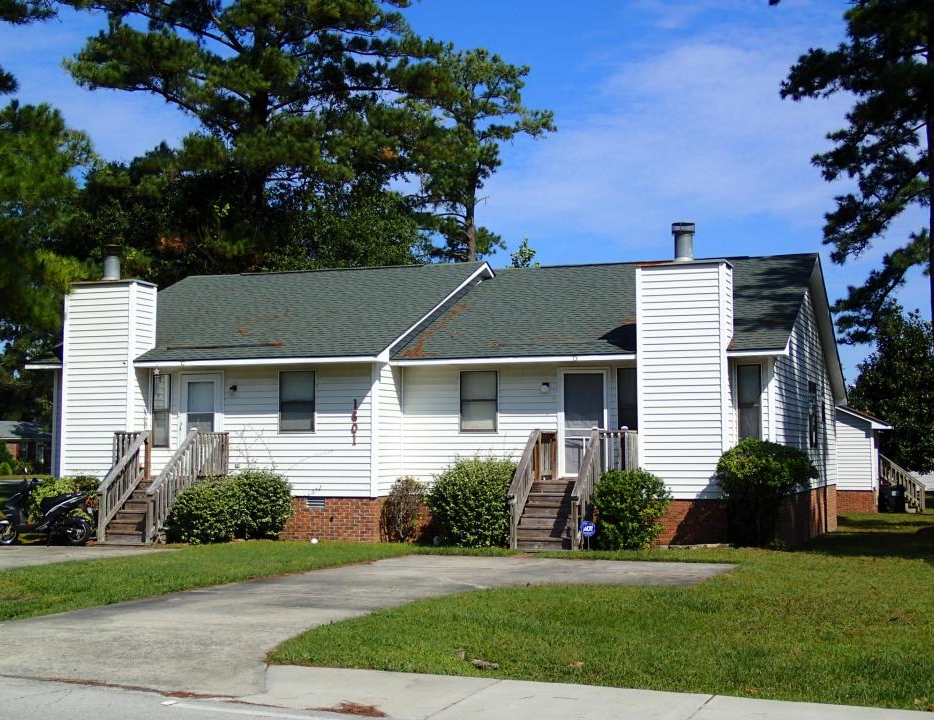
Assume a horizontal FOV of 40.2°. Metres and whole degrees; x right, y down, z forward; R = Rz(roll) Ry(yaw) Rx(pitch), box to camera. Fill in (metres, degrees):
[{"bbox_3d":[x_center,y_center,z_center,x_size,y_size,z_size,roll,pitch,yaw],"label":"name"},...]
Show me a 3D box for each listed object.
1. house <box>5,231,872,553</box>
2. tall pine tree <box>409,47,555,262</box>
[{"bbox_3d":[0.248,0.823,29.815,15.400,6.180,14.500,-2,-4,21],"label":"house"},{"bbox_3d":[0.482,-3.592,52.330,6.400,18.746,6.400,-2,-4,21],"label":"tall pine tree"}]

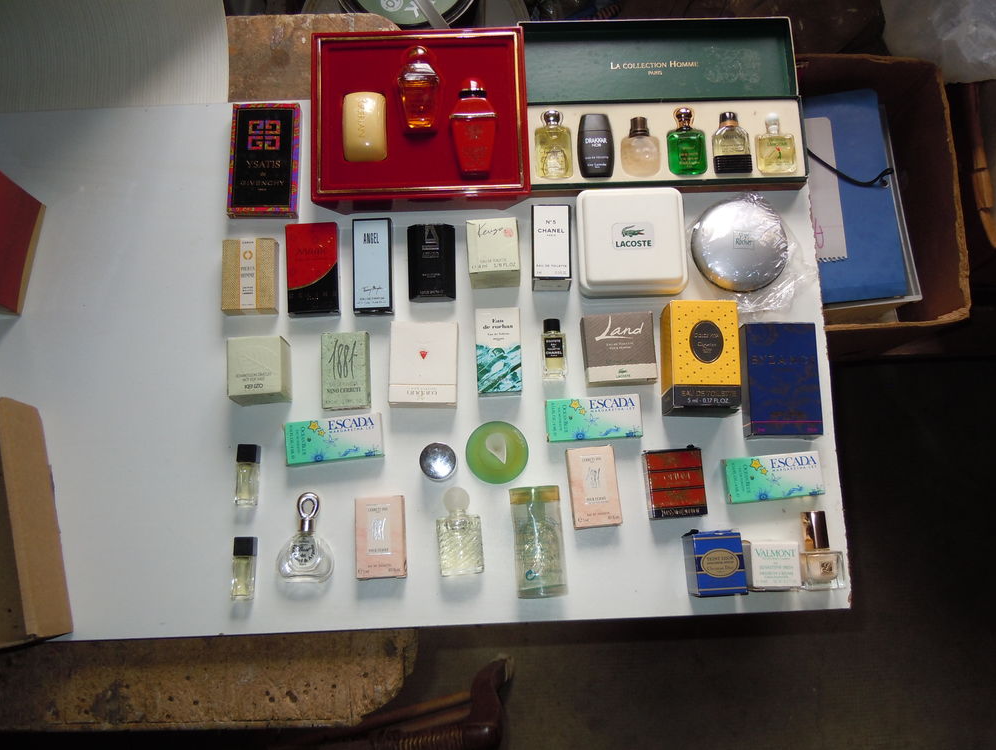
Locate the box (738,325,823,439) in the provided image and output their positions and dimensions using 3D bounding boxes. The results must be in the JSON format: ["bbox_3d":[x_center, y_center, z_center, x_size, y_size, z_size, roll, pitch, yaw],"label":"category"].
[{"bbox_3d":[0.213,0.004,0.654,0.052,0.018,0.085,0,78,0],"label":"box"}]

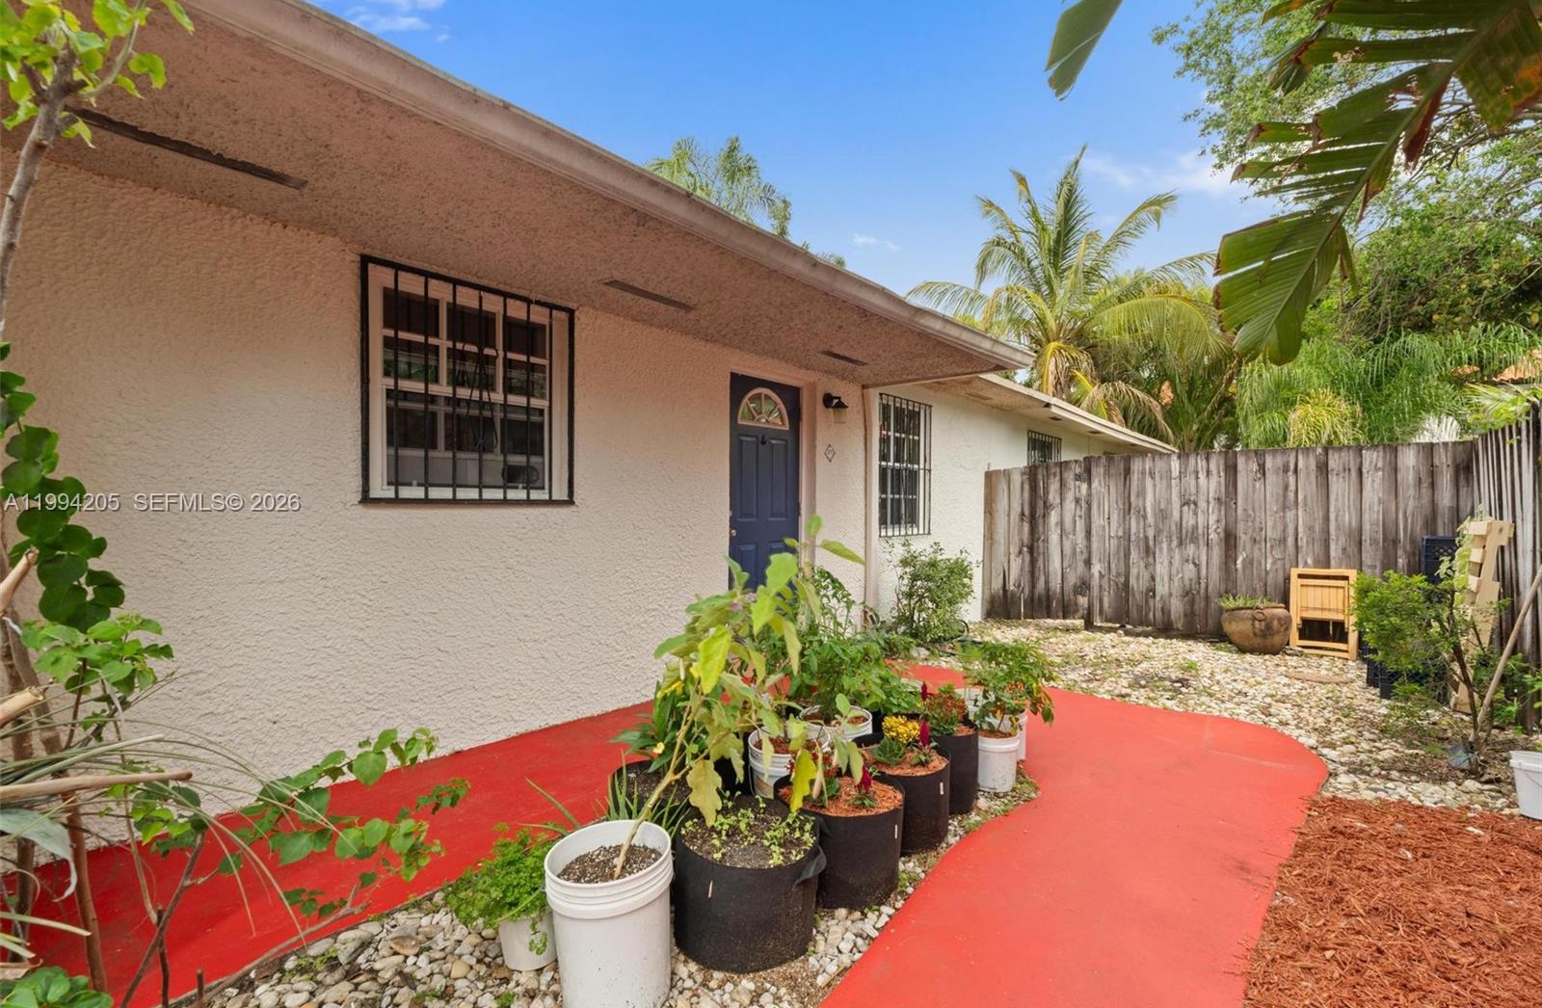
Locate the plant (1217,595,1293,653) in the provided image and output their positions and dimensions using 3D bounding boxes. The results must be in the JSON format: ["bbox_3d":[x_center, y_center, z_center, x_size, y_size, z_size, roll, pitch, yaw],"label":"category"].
[{"bbox_3d":[4.140,1.030,5.480,0.600,0.510,0.600,0,0,0],"label":"plant"}]

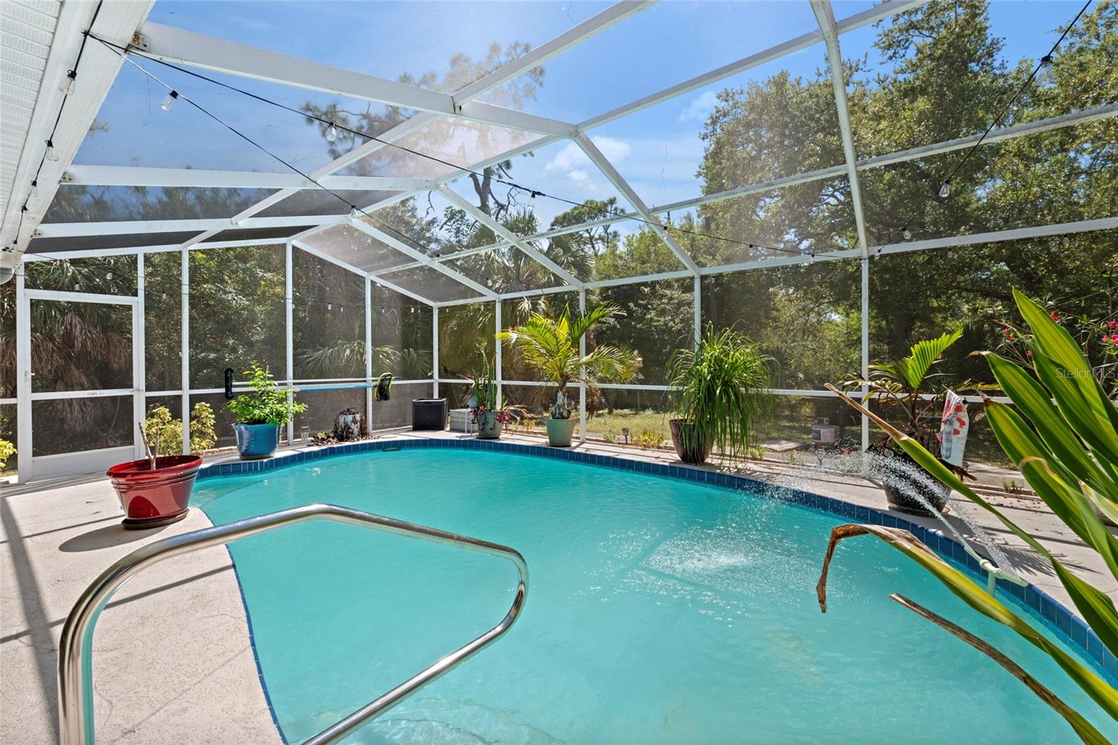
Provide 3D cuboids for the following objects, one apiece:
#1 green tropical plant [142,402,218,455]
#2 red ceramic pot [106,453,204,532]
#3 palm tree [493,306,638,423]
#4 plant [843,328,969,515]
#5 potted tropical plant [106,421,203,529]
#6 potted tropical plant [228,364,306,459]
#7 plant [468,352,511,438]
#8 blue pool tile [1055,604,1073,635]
[{"bbox_3d":[-5.290,0.772,6.098,0.620,0.740,0.800,1,1,36],"label":"green tropical plant"},{"bbox_3d":[-3.253,0.962,3.518,0.560,0.470,0.560,-1,2,-43],"label":"red ceramic pot"},{"bbox_3d":[0.130,-0.164,6.648,2.100,1.750,1.750,0,1,0],"label":"palm tree"},{"bbox_3d":[2.990,0.405,3.809,0.900,1.570,0.850,1,2,38],"label":"plant"},{"bbox_3d":[-3.253,0.792,3.514,0.560,0.810,0.560,-1,2,-43],"label":"potted tropical plant"},{"bbox_3d":[-3.980,0.511,5.942,0.880,1.270,0.840,-1,1,-34],"label":"potted tropical plant"},{"bbox_3d":[-1.205,0.383,7.510,0.720,1.460,0.660,0,1,-9],"label":"plant"},{"bbox_3d":[2.618,1.277,2.245,0.020,0.108,0.109,0,1,22],"label":"blue pool tile"}]

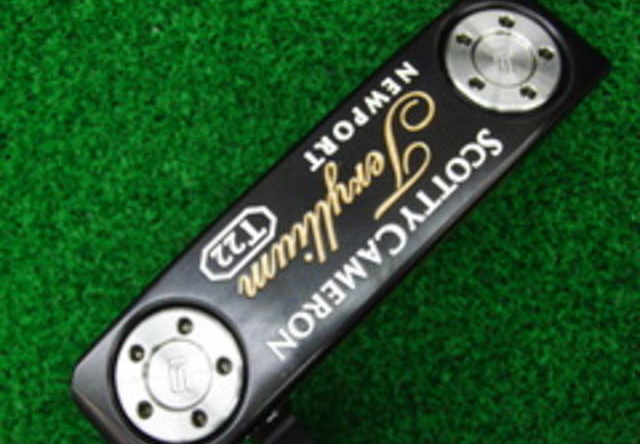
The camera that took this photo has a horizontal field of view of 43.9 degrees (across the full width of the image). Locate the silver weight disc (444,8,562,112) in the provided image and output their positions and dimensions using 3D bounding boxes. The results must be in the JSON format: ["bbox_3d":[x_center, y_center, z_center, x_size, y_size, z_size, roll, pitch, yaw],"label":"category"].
[{"bbox_3d":[0.033,-0.029,0.145,0.021,0.004,0.021,1,69,-3],"label":"silver weight disc"}]

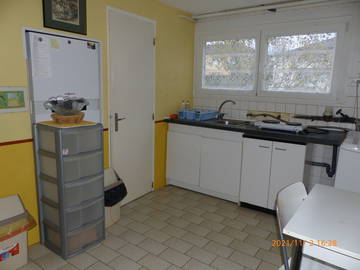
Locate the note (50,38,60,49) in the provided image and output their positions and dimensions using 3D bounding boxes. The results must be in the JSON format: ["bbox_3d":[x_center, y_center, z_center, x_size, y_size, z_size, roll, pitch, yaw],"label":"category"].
[{"bbox_3d":[-0.956,-0.701,2.000,0.004,0.070,0.075,9,13,33],"label":"note"}]

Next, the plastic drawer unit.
[{"bbox_3d":[-0.873,0.419,2.139,0.305,1.025,0.375,10,13,36],"label":"plastic drawer unit"}]

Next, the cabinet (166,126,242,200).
[{"bbox_3d":[0.429,0.287,3.499,1.045,0.865,0.600,9,13,33],"label":"cabinet"}]

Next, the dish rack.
[{"bbox_3d":[0.252,-0.289,3.657,0.370,0.105,0.380,9,13,33],"label":"dish rack"}]

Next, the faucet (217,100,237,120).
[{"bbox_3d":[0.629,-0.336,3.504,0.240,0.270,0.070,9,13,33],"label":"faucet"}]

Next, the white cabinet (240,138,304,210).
[{"bbox_3d":[1.121,0.419,3.046,0.650,0.800,0.580,9,13,33],"label":"white cabinet"}]

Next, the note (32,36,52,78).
[{"bbox_3d":[-1.023,-0.571,1.929,0.004,0.292,0.135,9,13,33],"label":"note"}]

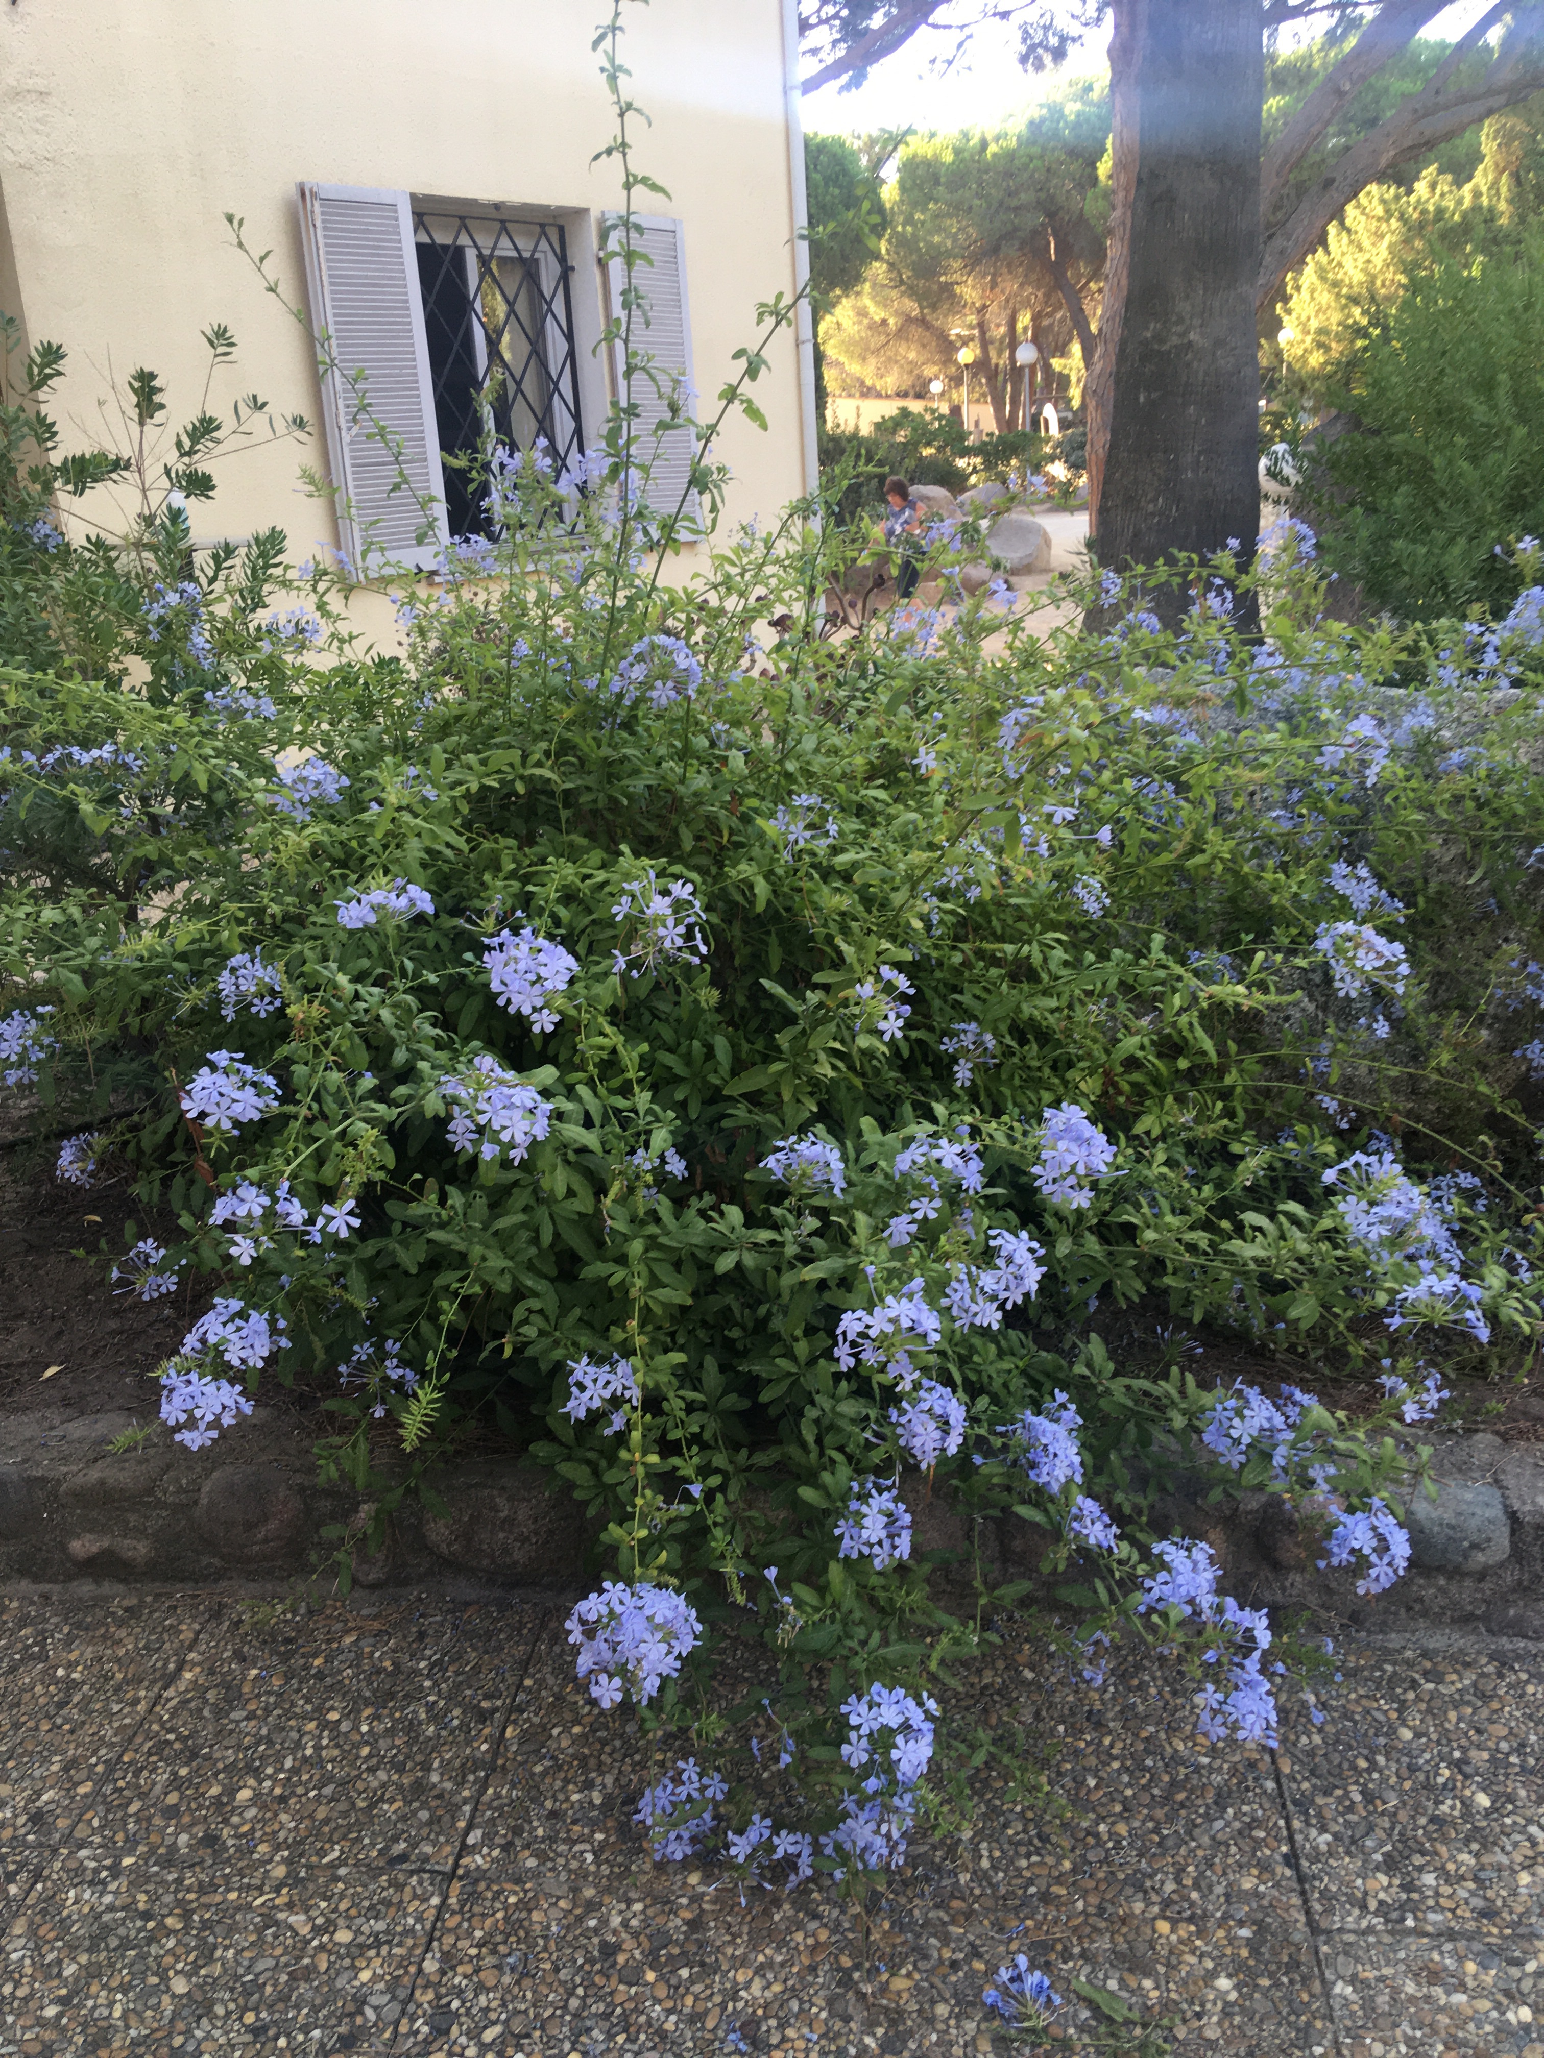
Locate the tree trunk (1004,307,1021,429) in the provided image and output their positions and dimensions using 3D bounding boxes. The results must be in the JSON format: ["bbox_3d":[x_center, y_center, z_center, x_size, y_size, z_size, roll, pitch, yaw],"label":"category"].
[{"bbox_3d":[5.298,-14.370,38.000,0.300,3.119,0.300,0,19,7],"label":"tree trunk"}]

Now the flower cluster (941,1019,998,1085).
[{"bbox_3d":[0.264,0.033,2.300,0.075,0.090,0.085,-3,19,0],"label":"flower cluster"}]

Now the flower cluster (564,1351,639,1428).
[{"bbox_3d":[-0.174,0.368,1.760,0.077,0.077,0.075,-3,20,0],"label":"flower cluster"}]

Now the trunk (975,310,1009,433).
[{"bbox_3d":[5.111,-15.126,40.000,0.720,2.900,0.550,-1,19,8],"label":"trunk"}]

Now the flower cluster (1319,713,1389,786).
[{"bbox_3d":[0.702,-0.338,2.080,0.082,0.082,0.075,3,20,18],"label":"flower cluster"}]

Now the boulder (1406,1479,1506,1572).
[{"bbox_3d":[0.822,0.598,2.071,0.127,0.115,0.115,0,19,7],"label":"boulder"}]

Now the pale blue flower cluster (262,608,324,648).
[{"bbox_3d":[-0.696,-0.581,2.500,0.089,0.058,0.078,0,19,7],"label":"pale blue flower cluster"}]

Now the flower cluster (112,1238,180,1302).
[{"bbox_3d":[-0.853,0.328,2.350,0.099,0.088,0.085,-3,20,0],"label":"flower cluster"}]

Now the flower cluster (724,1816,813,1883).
[{"bbox_3d":[-0.003,0.871,1.830,0.094,0.072,0.075,-3,20,0],"label":"flower cluster"}]

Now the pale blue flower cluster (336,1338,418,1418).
[{"bbox_3d":[-0.484,0.429,2.120,0.101,0.097,0.095,0,19,7],"label":"pale blue flower cluster"}]

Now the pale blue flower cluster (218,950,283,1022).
[{"bbox_3d":[-0.665,-0.054,2.200,0.084,0.090,0.074,0,19,7],"label":"pale blue flower cluster"}]

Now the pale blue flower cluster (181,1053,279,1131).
[{"bbox_3d":[-0.556,0.064,1.770,0.102,0.079,0.085,-10,20,-18],"label":"pale blue flower cluster"}]

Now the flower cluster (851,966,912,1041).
[{"bbox_3d":[0.124,-0.029,1.930,0.069,0.083,0.070,-2,19,4],"label":"flower cluster"}]

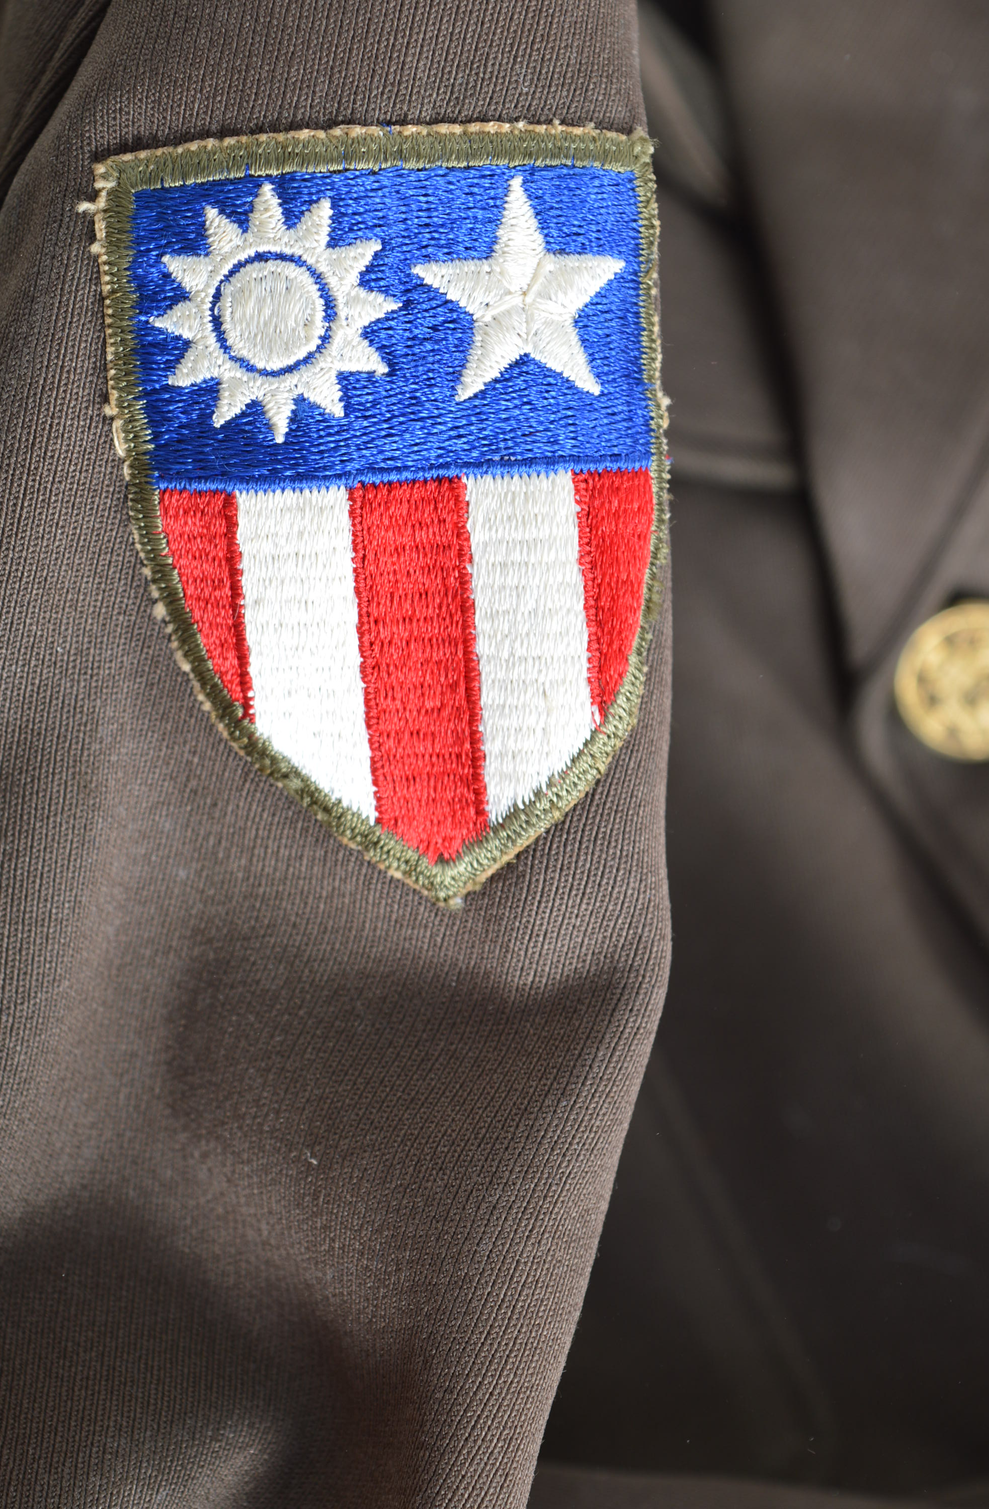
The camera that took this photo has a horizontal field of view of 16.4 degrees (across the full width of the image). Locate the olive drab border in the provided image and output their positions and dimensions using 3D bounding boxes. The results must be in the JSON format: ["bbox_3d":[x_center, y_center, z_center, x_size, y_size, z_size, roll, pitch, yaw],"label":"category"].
[{"bbox_3d":[-0.010,-0.024,0.353,0.059,0.079,0.011,-4,0,-7],"label":"olive drab border"}]

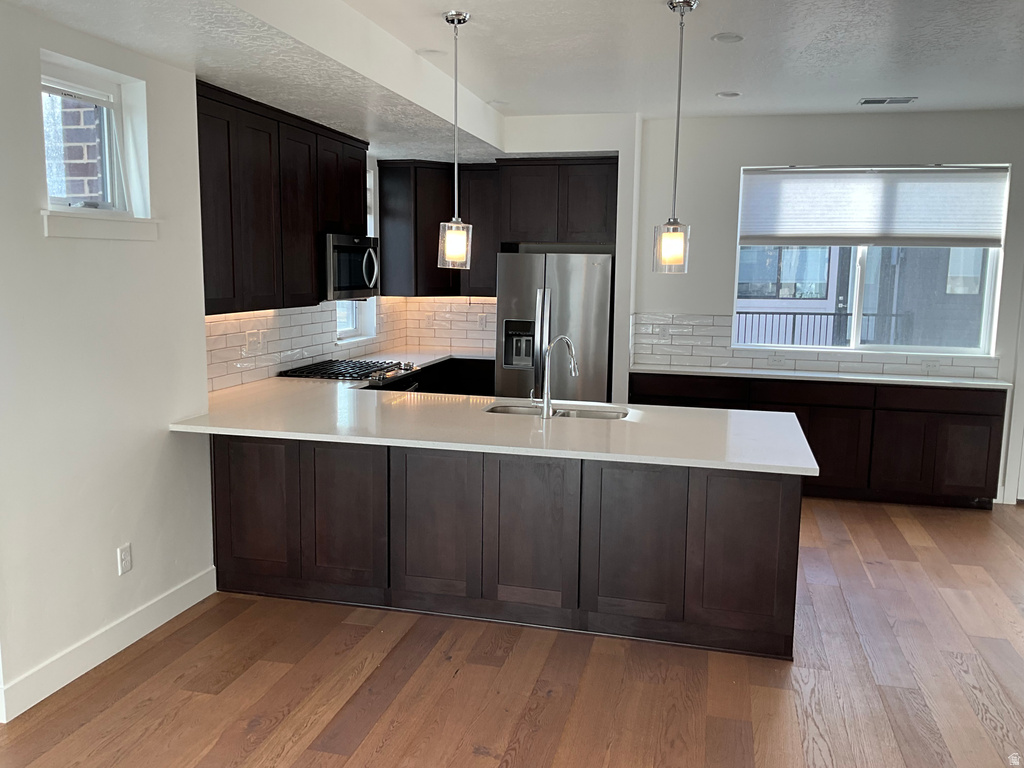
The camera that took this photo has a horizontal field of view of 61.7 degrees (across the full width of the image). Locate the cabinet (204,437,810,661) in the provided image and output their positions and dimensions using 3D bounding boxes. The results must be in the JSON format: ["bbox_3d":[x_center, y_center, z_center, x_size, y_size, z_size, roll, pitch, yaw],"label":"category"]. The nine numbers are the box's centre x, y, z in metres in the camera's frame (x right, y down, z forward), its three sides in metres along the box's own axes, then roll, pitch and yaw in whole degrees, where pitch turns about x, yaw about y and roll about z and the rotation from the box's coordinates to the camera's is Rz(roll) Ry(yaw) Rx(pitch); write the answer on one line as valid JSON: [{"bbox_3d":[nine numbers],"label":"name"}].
[{"bbox_3d":[-0.023,0.616,4.380,2.774,0.884,0.937,3,8,14],"label":"cabinet"}]

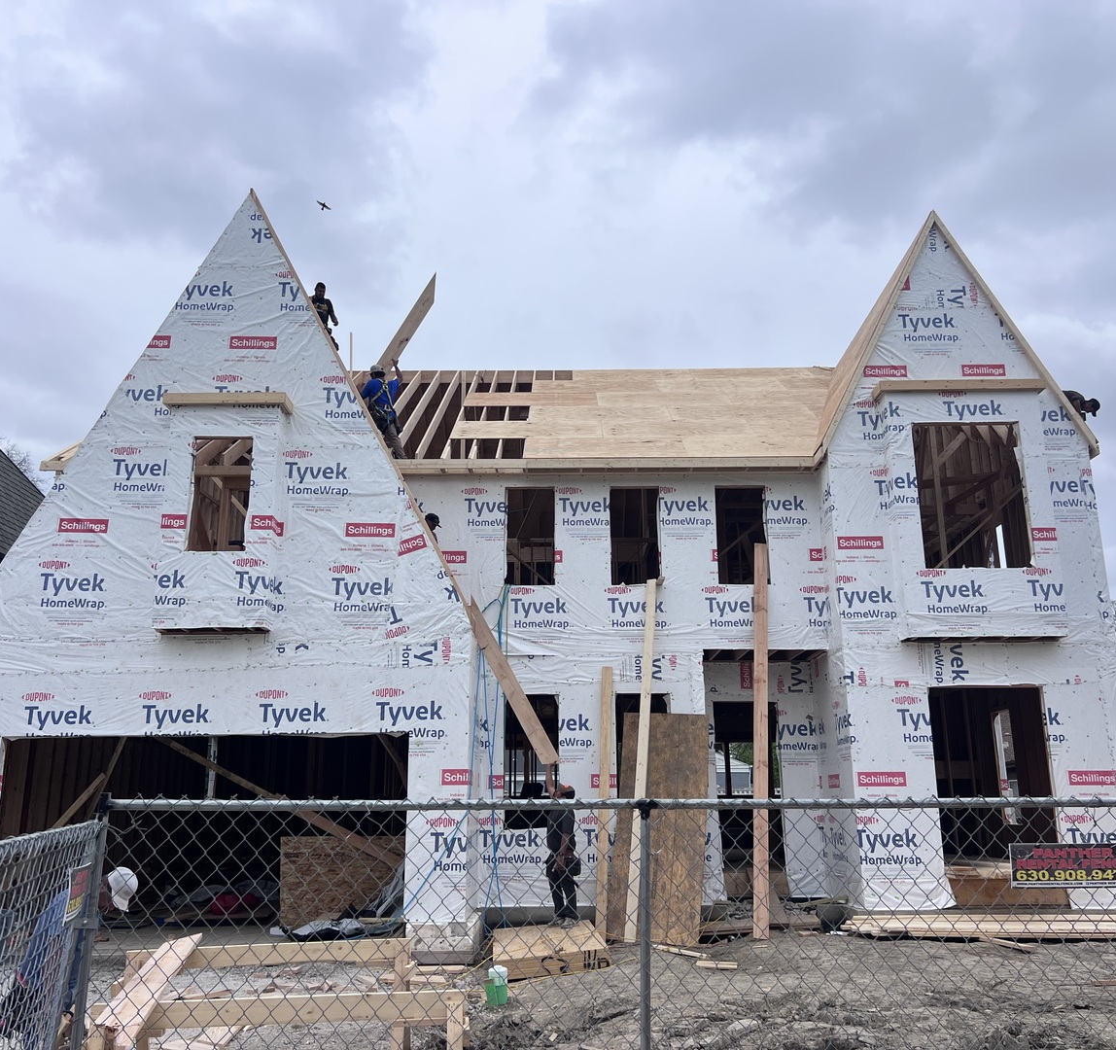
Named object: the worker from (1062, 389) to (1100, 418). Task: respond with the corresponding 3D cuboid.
[{"bbox_3d":[7.827,-1.509,16.028,0.800,1.050,0.550,-3,-15,11],"label":"worker"}]

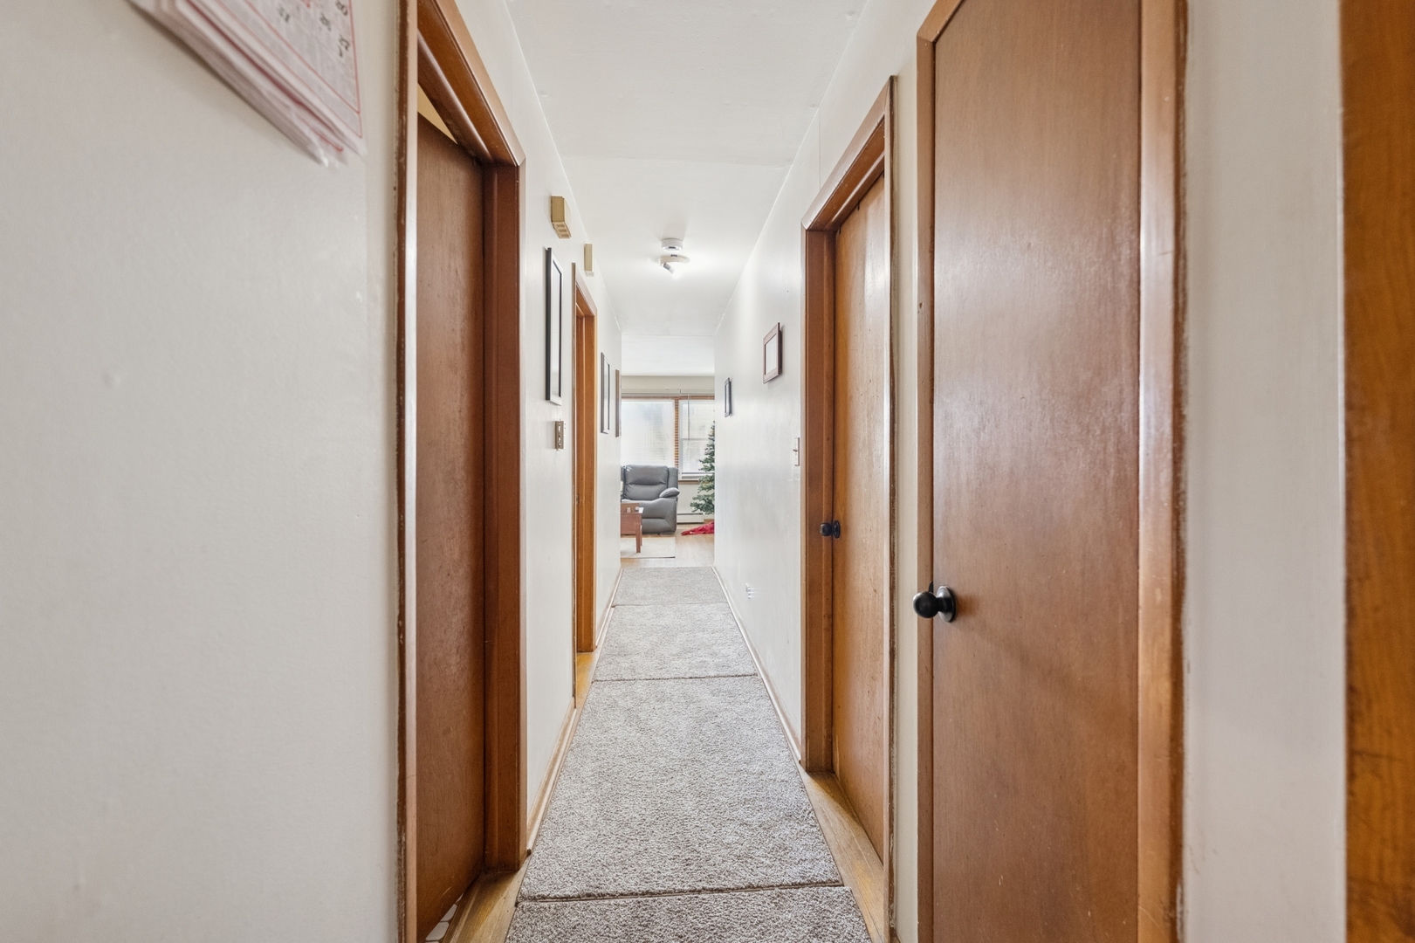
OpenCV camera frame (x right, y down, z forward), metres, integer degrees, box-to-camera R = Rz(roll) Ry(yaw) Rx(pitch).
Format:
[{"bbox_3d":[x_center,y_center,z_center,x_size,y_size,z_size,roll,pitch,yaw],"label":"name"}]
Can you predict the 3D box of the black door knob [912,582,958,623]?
[{"bbox_3d":[0.437,0.257,1.068,0.066,0.070,0.068,0,1,-5],"label":"black door knob"}]

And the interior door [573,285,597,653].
[{"bbox_3d":[-0.714,0.052,3.035,0.120,2.117,0.845,0,1,-5],"label":"interior door"}]

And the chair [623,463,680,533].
[{"bbox_3d":[-0.942,0.411,8.500,0.980,1.000,0.950,0,1,2],"label":"chair"}]

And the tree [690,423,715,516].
[{"bbox_3d":[0.195,-0.060,8.450,1.000,1.900,1.000,0,1,-5],"label":"tree"}]

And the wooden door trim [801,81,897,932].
[{"bbox_3d":[0.457,0.099,1.742,0.120,2.117,0.845,0,1,-5],"label":"wooden door trim"}]

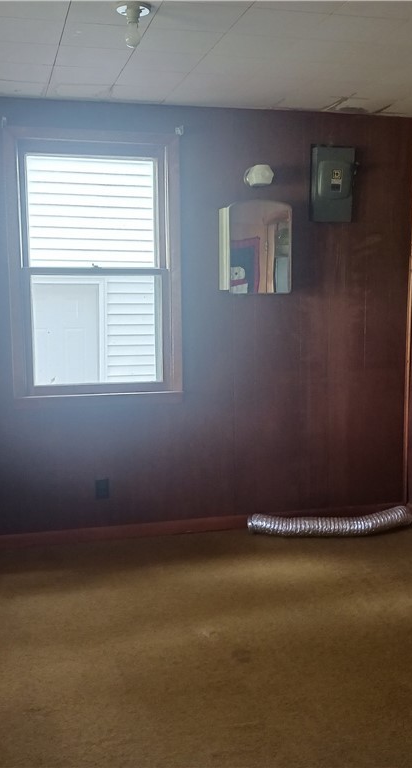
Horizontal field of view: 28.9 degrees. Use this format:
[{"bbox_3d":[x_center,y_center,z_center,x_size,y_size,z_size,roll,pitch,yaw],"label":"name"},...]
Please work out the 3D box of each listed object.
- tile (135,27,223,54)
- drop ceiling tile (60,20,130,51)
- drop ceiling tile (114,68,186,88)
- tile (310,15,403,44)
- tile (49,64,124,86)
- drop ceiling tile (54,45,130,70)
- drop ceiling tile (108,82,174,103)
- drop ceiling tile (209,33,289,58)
[{"bbox_3d":[-0.112,-1.389,3.226,0.306,0.016,0.306,-2,7,-15],"label":"tile"},{"bbox_3d":[-0.402,-1.356,3.096,0.305,0.018,0.305,-2,8,-14],"label":"drop ceiling tile"},{"bbox_3d":[-0.261,-1.442,3.757,0.305,0.018,0.305,-2,8,-14],"label":"drop ceiling tile"},{"bbox_3d":[0.565,-1.379,3.090,0.306,0.016,0.306,-2,7,-15],"label":"tile"},{"bbox_3d":[-0.565,-1.448,3.730,0.306,0.016,0.306,-2,7,-15],"label":"tile"},{"bbox_3d":[-0.488,-1.412,3.439,0.306,0.016,0.306,-2,7,-15],"label":"drop ceiling tile"},{"bbox_3d":[-0.344,-1.479,4.059,0.303,0.018,0.321,-2,7,-15],"label":"drop ceiling tile"},{"bbox_3d":[0.187,-1.382,3.254,0.303,0.018,0.303,-2,7,-15],"label":"drop ceiling tile"}]

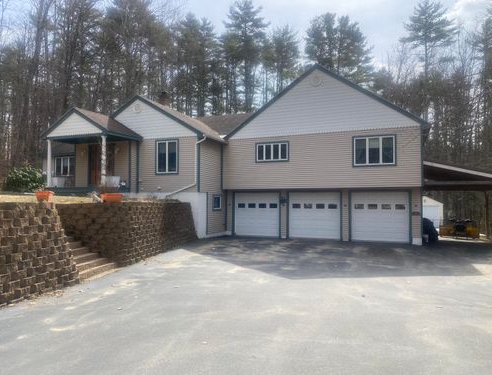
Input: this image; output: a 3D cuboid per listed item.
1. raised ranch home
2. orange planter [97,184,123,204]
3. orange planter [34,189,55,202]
[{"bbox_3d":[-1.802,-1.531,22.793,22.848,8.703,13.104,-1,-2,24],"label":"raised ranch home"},{"bbox_3d":[-4.005,0.207,11.100,0.660,0.550,0.400,0,-2,6],"label":"orange planter"},{"bbox_3d":[-4.159,0.169,7.750,0.330,0.290,0.300,0,-2,-6],"label":"orange planter"}]

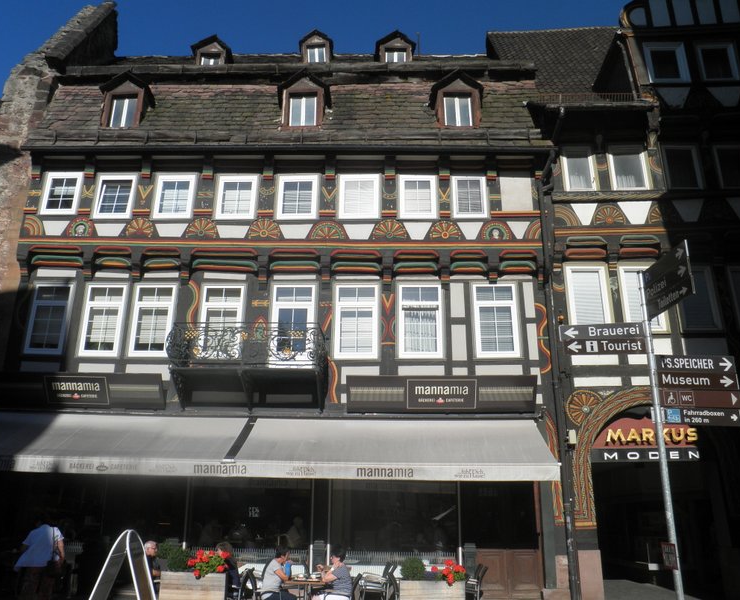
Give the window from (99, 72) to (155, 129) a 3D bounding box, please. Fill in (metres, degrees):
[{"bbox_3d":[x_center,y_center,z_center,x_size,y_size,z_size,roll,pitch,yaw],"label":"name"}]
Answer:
[{"bbox_3d":[-5.752,-4.553,15.590,1.138,1.563,0.850,0,-19,1],"label":"window"}]

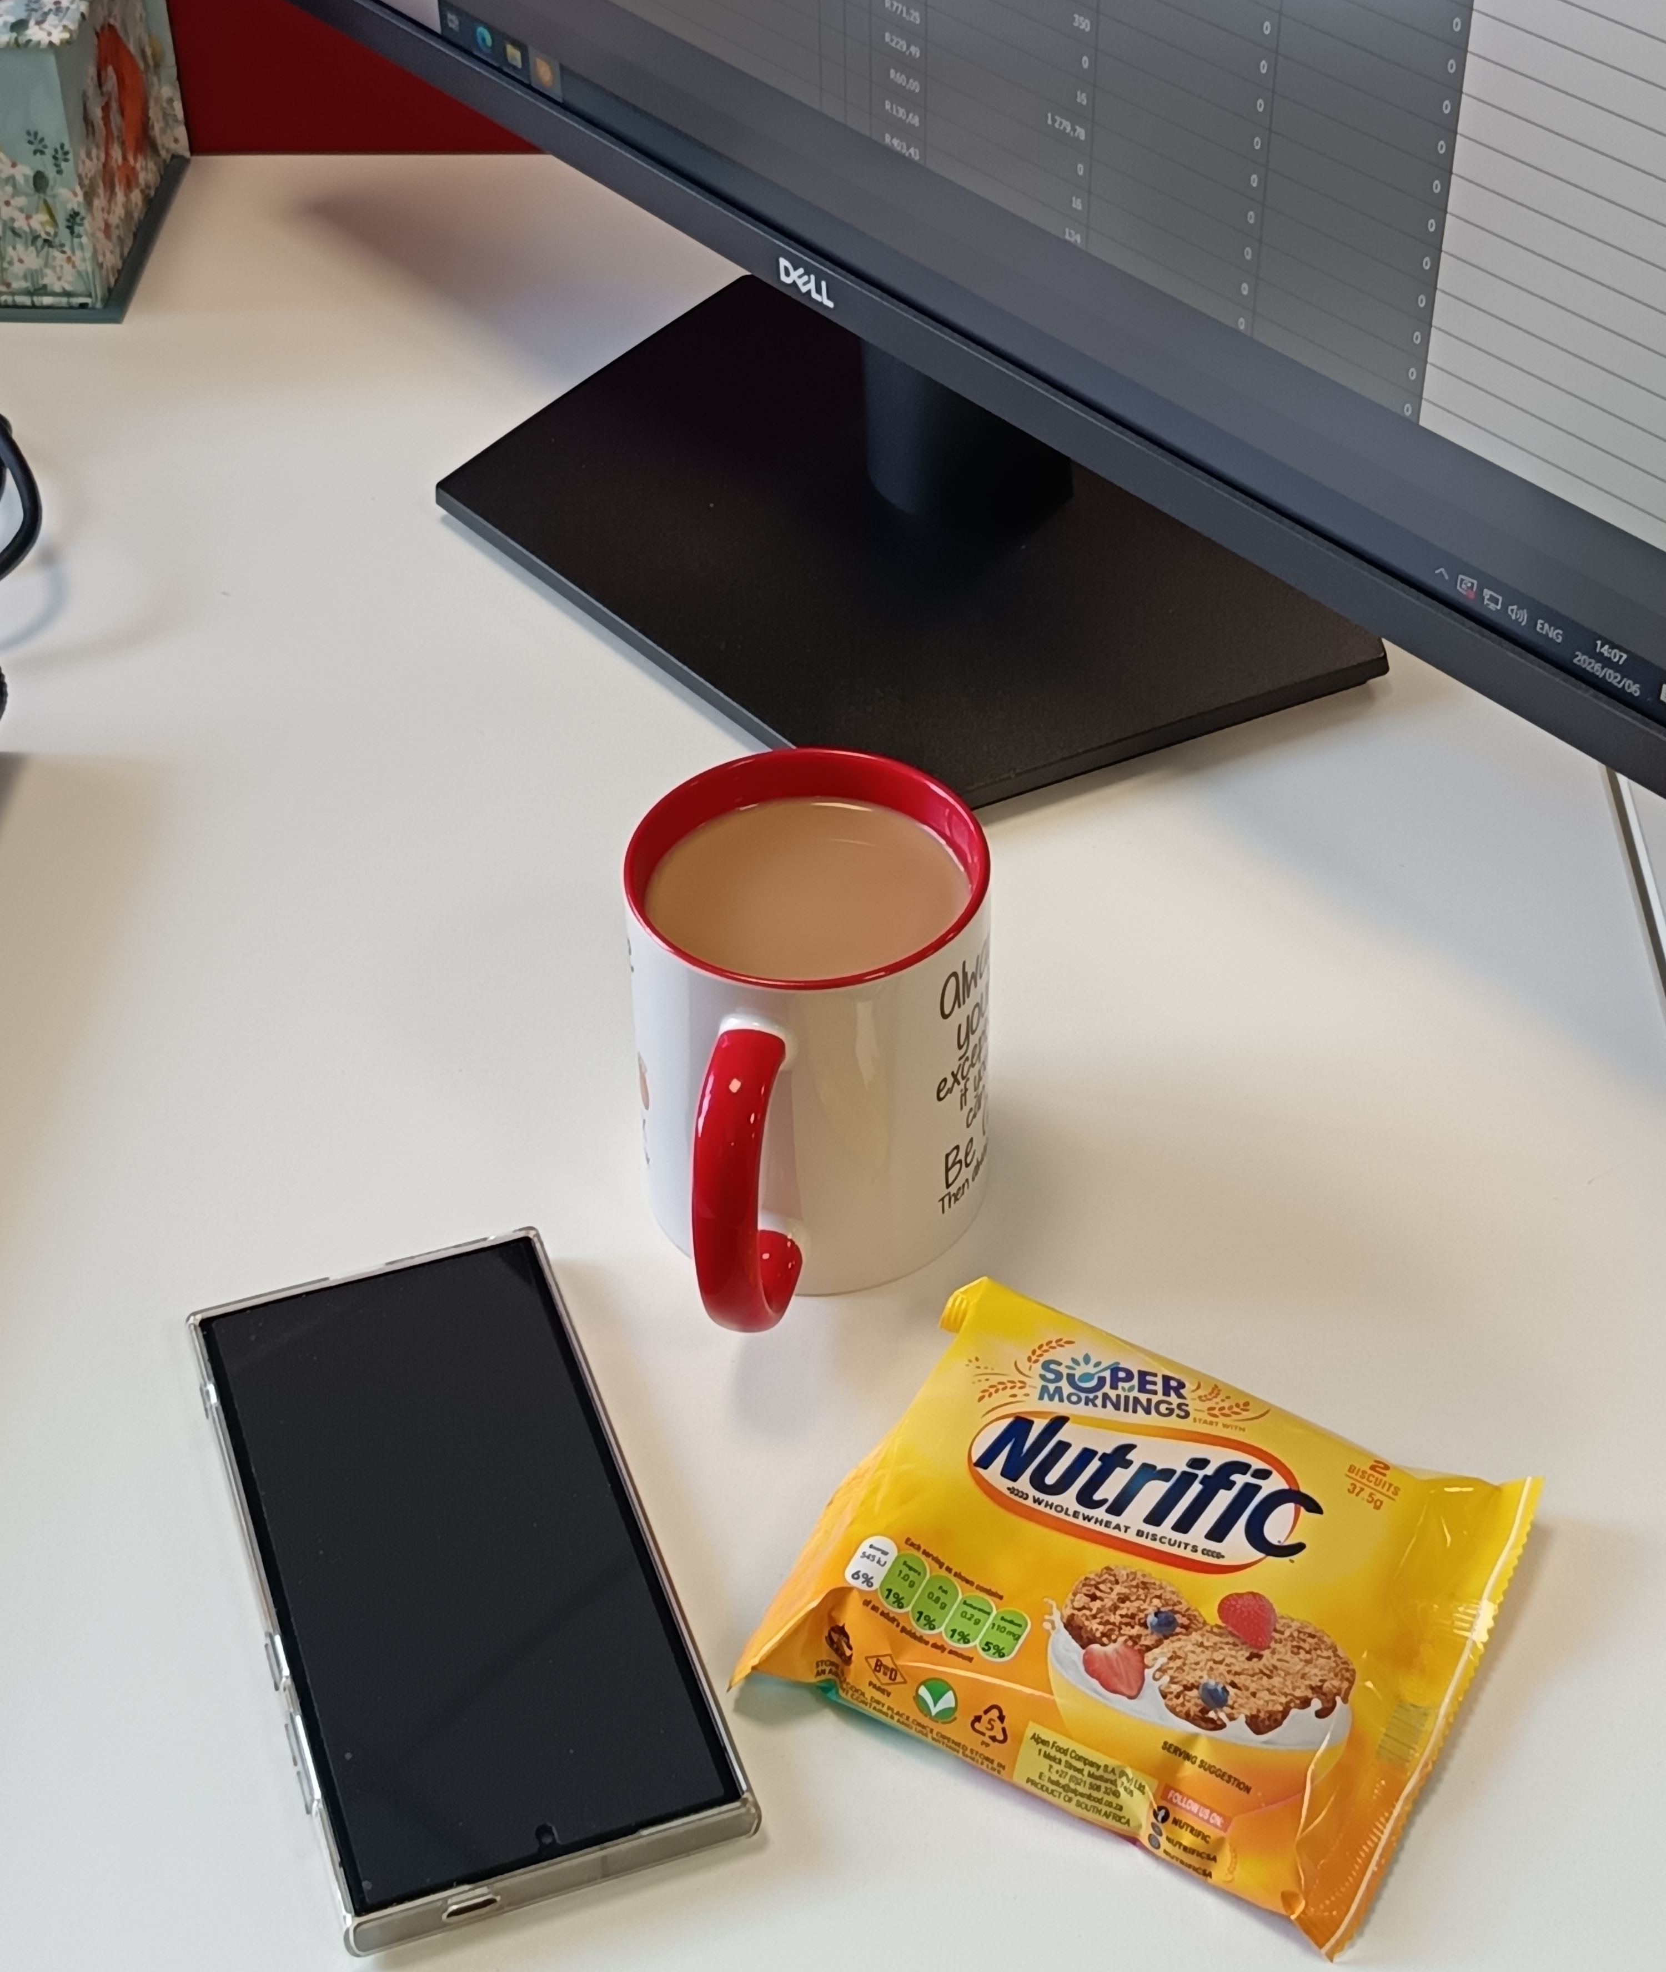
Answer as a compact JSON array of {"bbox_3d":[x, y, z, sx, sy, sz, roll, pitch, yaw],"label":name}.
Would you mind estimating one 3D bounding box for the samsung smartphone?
[{"bbox_3d":[-0.081,0.122,0.659,0.082,0.012,0.166,-14,44,-13],"label":"samsung smartphone"}]

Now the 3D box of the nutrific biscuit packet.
[{"bbox_3d":[0.065,0.123,0.645,0.132,0.026,0.122,19,47,20],"label":"nutrific biscuit packet"}]

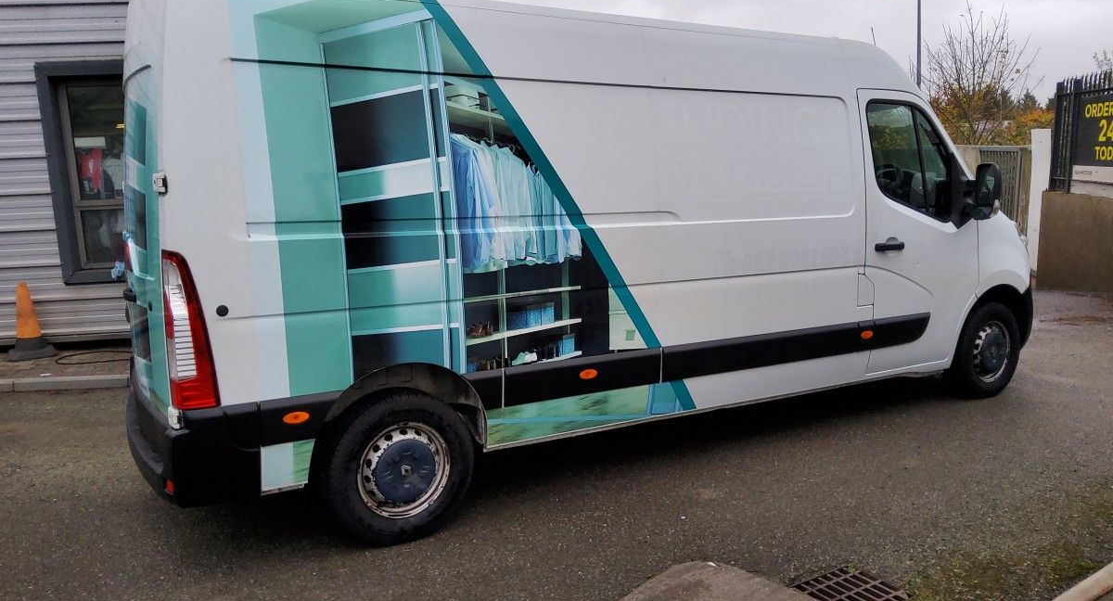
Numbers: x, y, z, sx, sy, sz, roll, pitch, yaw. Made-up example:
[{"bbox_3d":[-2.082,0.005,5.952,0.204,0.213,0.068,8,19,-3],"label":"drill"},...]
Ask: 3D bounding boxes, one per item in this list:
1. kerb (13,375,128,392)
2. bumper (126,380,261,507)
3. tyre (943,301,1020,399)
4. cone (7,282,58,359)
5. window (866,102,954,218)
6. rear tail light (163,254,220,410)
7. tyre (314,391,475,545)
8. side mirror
[{"bbox_3d":[-4.157,0.717,7.204,0.940,0.120,0.120,-3,9,-4],"label":"kerb"},{"bbox_3d":[-1.843,0.492,3.970,0.430,0.420,2.030,-6,10,-31],"label":"bumper"},{"bbox_3d":[2.997,0.359,5.917,0.685,0.685,0.225,-6,10,-31],"label":"tyre"},{"bbox_3d":[-5.206,0.174,8.242,0.400,0.730,0.400,-6,10,-26],"label":"cone"},{"bbox_3d":[2.203,-0.863,5.200,0.782,0.751,0.060,-5,0,-30],"label":"window"},{"bbox_3d":[-1.367,0.110,3.103,0.190,0.620,0.160,-6,10,-31],"label":"rear tail light"},{"bbox_3d":[-0.702,0.720,3.690,0.685,0.685,0.225,-6,10,-31],"label":"tyre"},{"bbox_3d":[2.613,-0.679,5.237,0.190,0.370,0.250,-6,10,-31],"label":"side mirror"}]

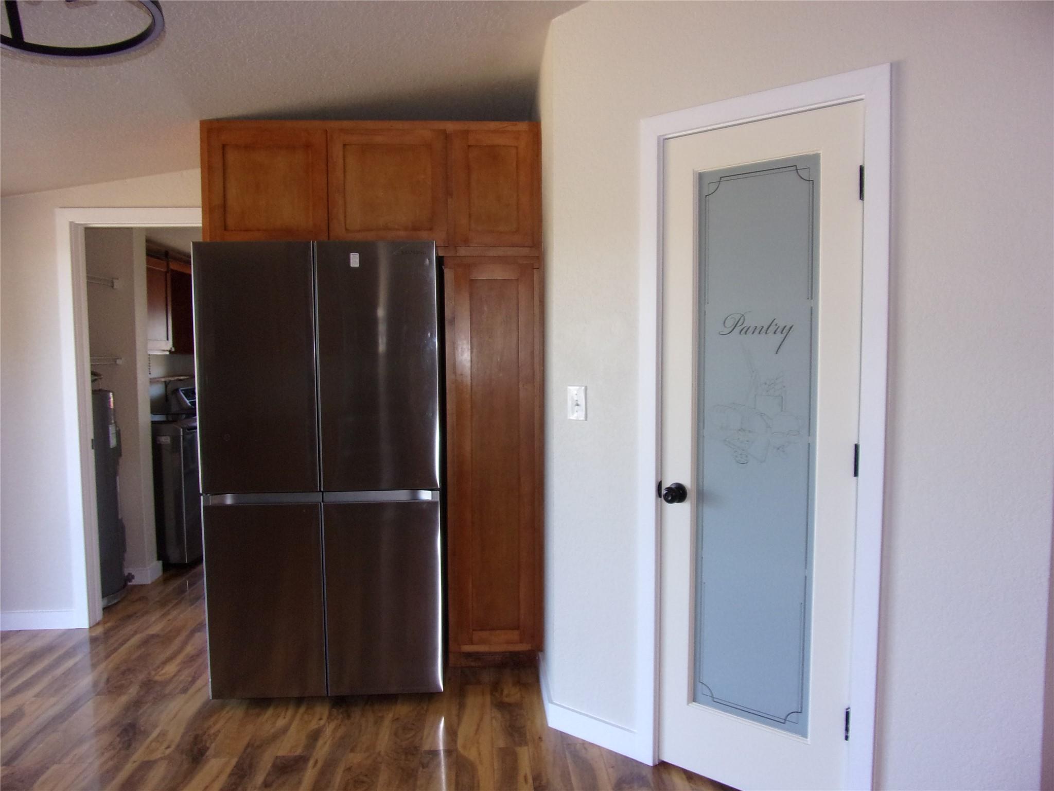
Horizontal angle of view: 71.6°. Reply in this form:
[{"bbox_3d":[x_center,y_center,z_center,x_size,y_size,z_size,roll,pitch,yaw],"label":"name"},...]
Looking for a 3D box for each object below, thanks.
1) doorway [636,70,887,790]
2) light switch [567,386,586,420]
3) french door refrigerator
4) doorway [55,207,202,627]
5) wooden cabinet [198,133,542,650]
[{"bbox_3d":[0.689,0.185,2.221,0.733,2.111,0.115,2,5,37],"label":"doorway"},{"bbox_3d":[0.174,0.027,2.548,0.073,0.116,0.014,2,5,37],"label":"light switch"},{"bbox_3d":[-0.801,0.290,3.209,0.904,1.794,0.800,-1,4,-2],"label":"french door refrigerator"},{"bbox_3d":[-1.814,0.125,3.675,0.919,2.078,0.115,-1,4,-2],"label":"doorway"},{"bbox_3d":[-0.628,0.024,3.323,1.370,2.308,0.610,-1,4,-2],"label":"wooden cabinet"}]

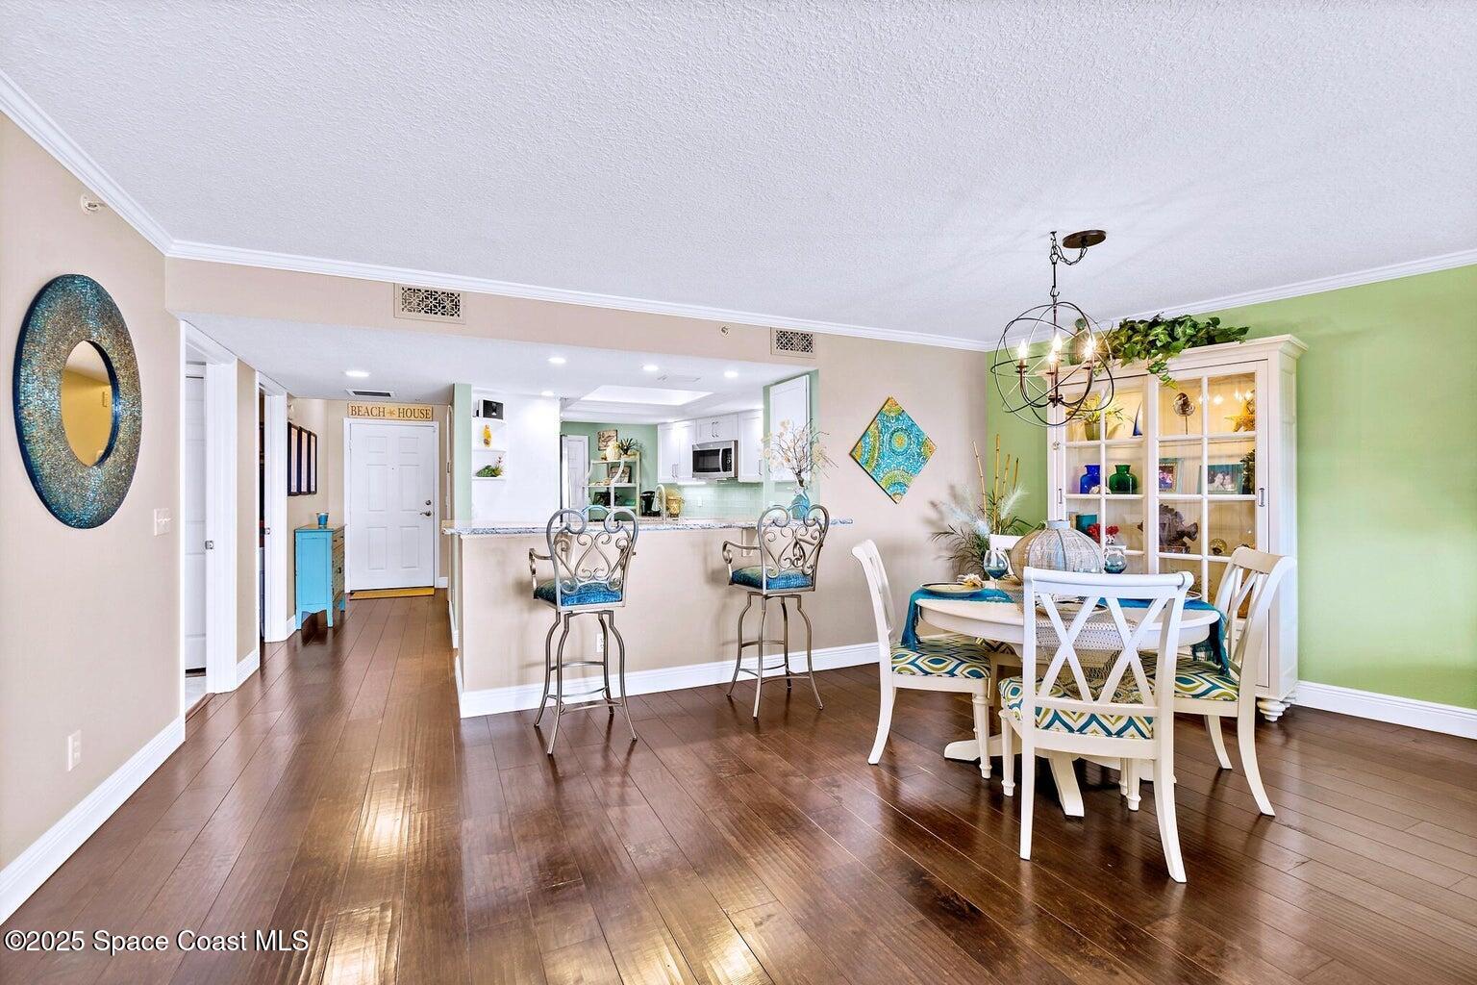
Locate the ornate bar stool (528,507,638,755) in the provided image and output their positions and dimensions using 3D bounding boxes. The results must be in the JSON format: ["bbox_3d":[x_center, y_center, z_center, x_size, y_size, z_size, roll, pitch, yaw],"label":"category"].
[{"bbox_3d":[-0.800,0.655,3.210,0.550,1.170,0.560,0,0,-19],"label":"ornate bar stool"}]

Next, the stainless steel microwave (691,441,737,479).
[{"bbox_3d":[-0.152,-0.368,7.260,0.400,0.415,0.762,0,0,-41],"label":"stainless steel microwave"}]

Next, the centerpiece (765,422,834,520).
[{"bbox_3d":[0.405,-0.155,4.120,0.460,0.670,0.420,0,0,0],"label":"centerpiece"}]

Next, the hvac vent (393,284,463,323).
[{"bbox_3d":[-1.683,-1.020,3.336,0.350,0.185,0.020,0,0,-24],"label":"hvac vent"}]

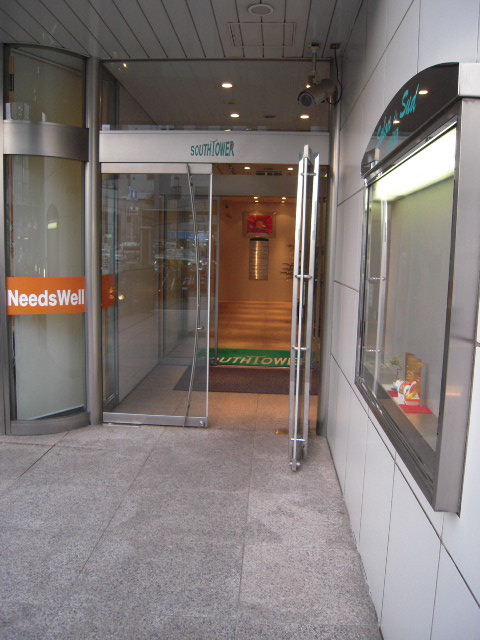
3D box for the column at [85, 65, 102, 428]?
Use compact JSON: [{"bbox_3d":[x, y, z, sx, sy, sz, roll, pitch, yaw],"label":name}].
[{"bbox_3d":[-1.236,-0.587,4.397,0.120,3.031,0.120,2,7,3],"label":"column"}]

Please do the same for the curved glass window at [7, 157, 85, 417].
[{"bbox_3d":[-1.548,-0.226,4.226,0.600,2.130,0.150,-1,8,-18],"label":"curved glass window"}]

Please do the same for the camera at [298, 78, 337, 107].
[{"bbox_3d":[0.573,-1.683,3.830,0.130,0.140,0.290,9,39,47],"label":"camera"}]

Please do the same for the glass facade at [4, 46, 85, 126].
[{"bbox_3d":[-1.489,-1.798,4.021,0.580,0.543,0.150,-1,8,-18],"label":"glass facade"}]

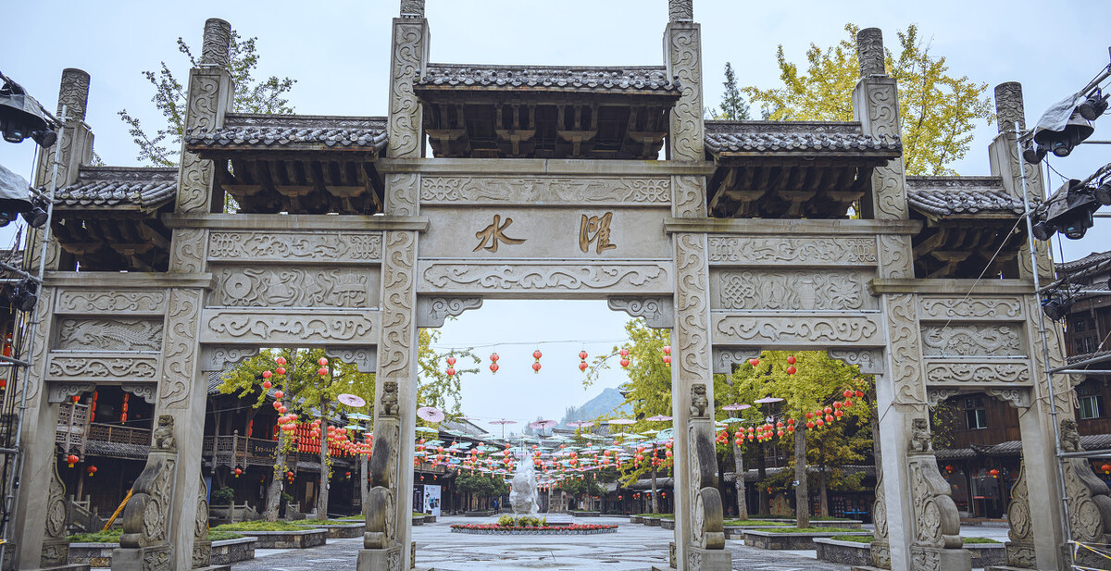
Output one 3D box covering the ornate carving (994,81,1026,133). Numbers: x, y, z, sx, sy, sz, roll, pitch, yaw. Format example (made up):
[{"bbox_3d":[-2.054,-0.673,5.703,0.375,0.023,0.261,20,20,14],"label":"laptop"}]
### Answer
[{"bbox_3d":[7.483,-2.820,14.750,0.398,0.954,0.398,0,-13,-1],"label":"ornate carving"}]

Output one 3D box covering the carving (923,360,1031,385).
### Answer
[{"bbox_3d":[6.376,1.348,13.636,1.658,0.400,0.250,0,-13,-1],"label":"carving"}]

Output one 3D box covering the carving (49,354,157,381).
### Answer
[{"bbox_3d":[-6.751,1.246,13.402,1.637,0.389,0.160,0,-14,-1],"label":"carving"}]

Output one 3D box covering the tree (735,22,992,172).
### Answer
[{"bbox_3d":[9.056,-0.510,24.532,7.300,14.450,7.200,0,-14,-1],"label":"tree"}]

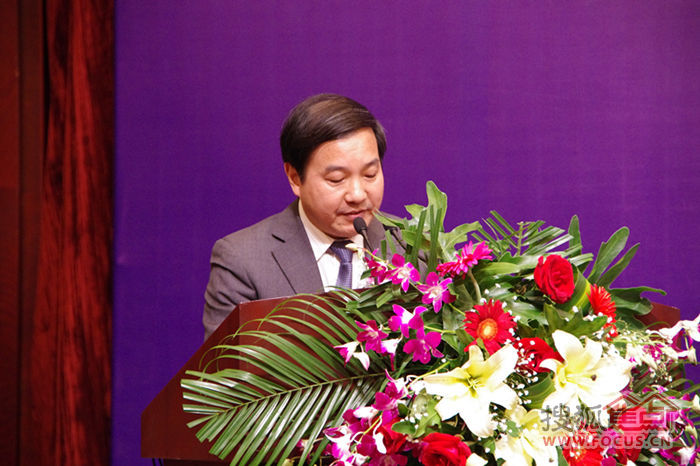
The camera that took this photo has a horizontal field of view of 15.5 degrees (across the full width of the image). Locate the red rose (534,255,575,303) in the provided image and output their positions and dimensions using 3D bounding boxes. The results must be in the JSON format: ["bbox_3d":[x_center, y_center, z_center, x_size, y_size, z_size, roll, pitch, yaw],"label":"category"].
[{"bbox_3d":[0.315,0.070,3.950,0.062,0.073,0.060,1,-4,-25],"label":"red rose"}]

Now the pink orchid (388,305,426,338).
[{"bbox_3d":[0.087,0.135,3.900,0.056,0.052,0.035,0,-3,-8],"label":"pink orchid"}]

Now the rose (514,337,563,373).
[{"bbox_3d":[0.284,0.186,3.860,0.070,0.062,0.056,0,-3,0],"label":"rose"}]

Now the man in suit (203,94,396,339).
[{"bbox_3d":[-0.052,0.584,4.434,0.500,1.650,0.360,1,-4,-25],"label":"man in suit"}]

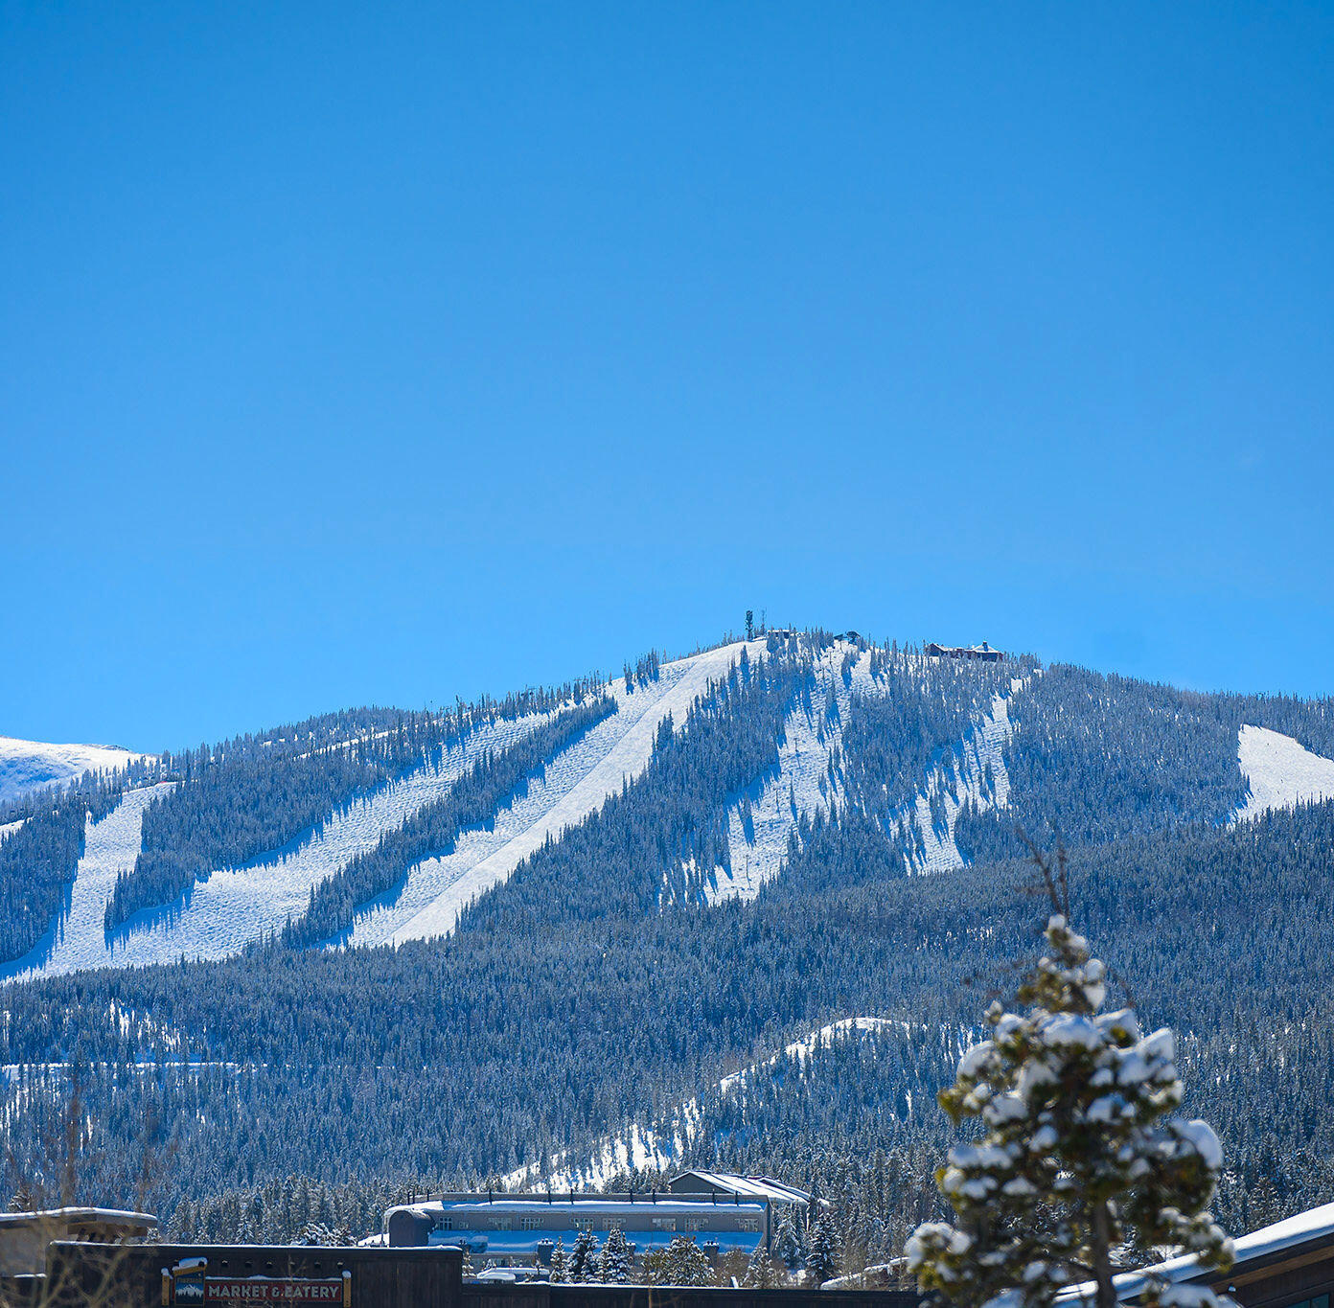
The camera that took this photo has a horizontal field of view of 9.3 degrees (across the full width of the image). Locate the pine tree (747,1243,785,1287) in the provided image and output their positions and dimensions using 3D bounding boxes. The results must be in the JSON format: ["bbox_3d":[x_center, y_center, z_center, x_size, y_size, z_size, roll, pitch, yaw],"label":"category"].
[{"bbox_3d":[9.407,59.575,790.000,3.700,5.040,3.700,0,-6,0],"label":"pine tree"}]

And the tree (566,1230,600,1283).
[{"bbox_3d":[-8.073,58.537,790.000,3.410,5.930,3.410,0,-6,0],"label":"tree"}]

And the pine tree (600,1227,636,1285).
[{"bbox_3d":[-4.814,58.537,790.000,3.410,6.220,3.410,0,-6,0],"label":"pine tree"}]

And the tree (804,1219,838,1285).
[{"bbox_3d":[15.341,59.487,810.000,3.650,6.840,3.650,0,-6,0],"label":"tree"}]

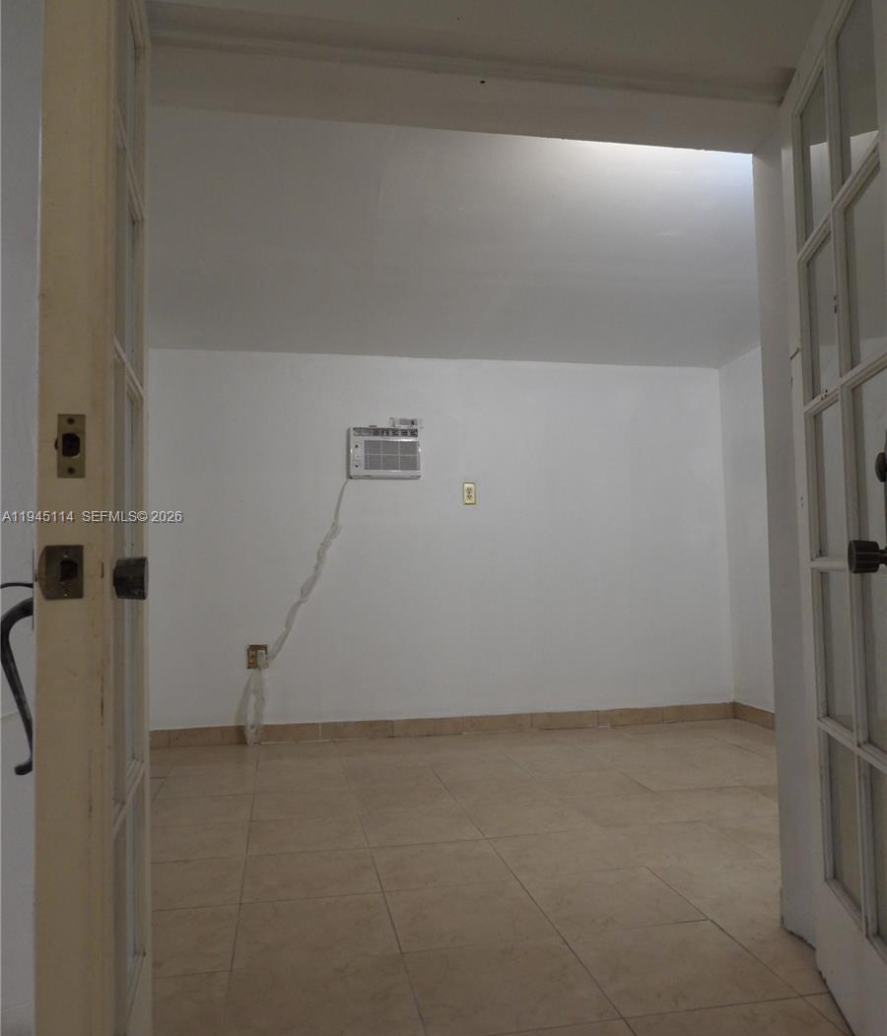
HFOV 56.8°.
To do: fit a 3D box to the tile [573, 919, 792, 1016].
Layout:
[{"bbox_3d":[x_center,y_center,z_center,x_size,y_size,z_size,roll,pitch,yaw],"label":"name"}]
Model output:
[{"bbox_3d":[0.533,1.050,1.919,0.403,0.010,0.398,0,-4,-11],"label":"tile"}]

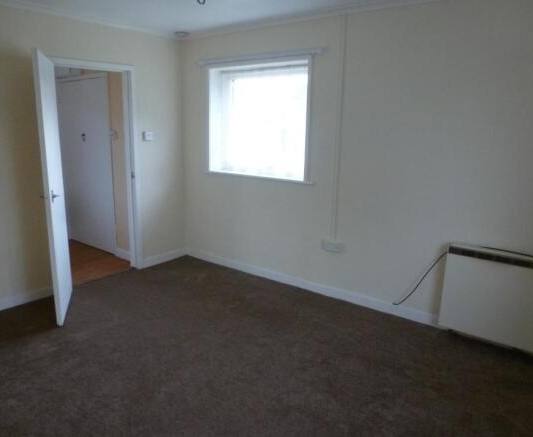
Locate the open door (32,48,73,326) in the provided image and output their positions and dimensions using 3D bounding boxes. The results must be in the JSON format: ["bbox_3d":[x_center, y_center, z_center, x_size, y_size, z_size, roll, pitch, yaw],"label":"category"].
[{"bbox_3d":[-1.674,-0.224,3.202,0.045,1.979,0.727,-3,13,-19],"label":"open door"}]

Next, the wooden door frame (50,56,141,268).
[{"bbox_3d":[-1.605,-0.413,3.866,0.130,2.071,0.837,10,15,37],"label":"wooden door frame"}]

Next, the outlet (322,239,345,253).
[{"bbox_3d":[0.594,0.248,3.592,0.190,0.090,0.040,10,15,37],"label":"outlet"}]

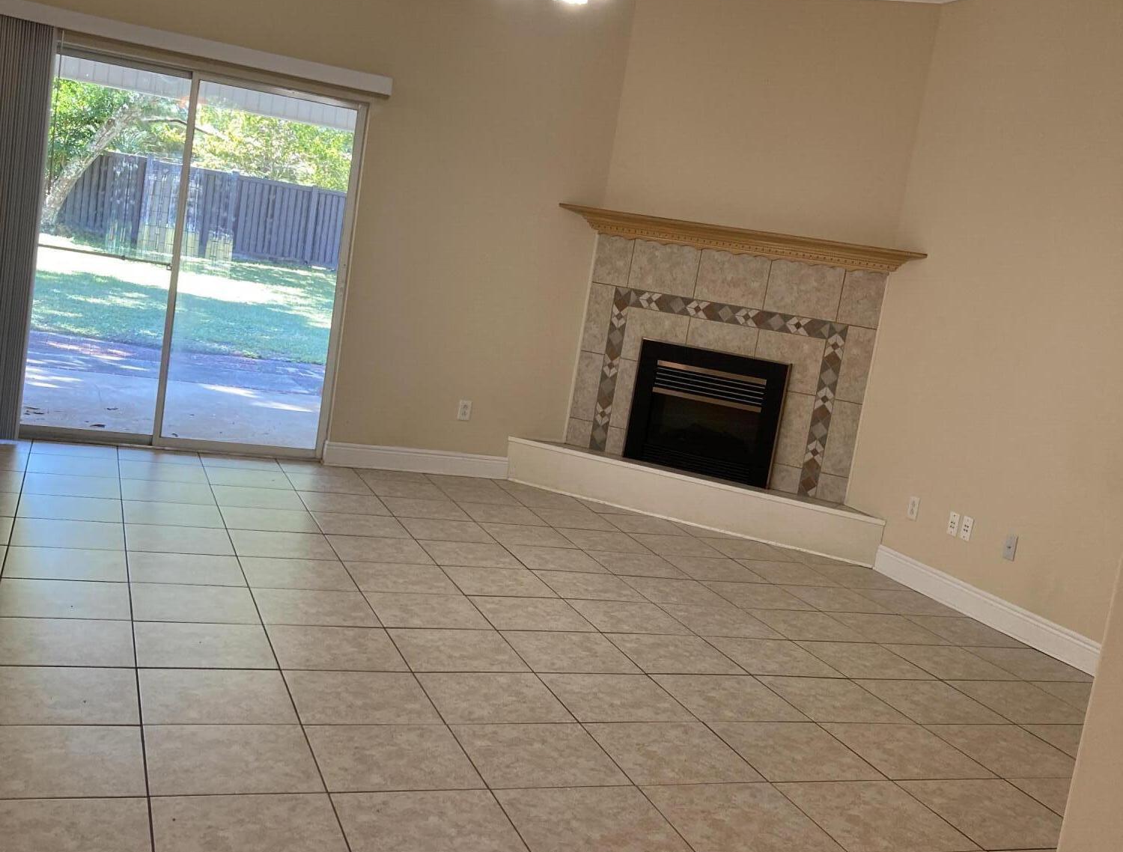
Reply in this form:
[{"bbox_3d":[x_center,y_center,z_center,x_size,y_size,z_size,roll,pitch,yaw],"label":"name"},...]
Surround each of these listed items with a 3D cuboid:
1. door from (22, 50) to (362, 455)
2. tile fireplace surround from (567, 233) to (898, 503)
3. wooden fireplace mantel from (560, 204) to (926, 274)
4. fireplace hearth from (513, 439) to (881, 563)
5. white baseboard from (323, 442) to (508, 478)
[{"bbox_3d":[-2.031,-0.860,6.501,1.720,2.010,0.100,6,8,-22],"label":"door"},{"bbox_3d":[0.900,-0.360,6.951,1.730,1.290,0.060,12,8,23],"label":"tile fireplace surround"},{"bbox_3d":[0.969,-1.030,6.748,2.101,0.135,0.200,12,8,23],"label":"wooden fireplace mantel"},{"bbox_3d":[0.729,0.403,6.918,2.220,0.250,0.270,12,8,24],"label":"fireplace hearth"},{"bbox_3d":[-0.840,0.204,7.097,1.100,0.125,0.020,6,8,-22],"label":"white baseboard"}]

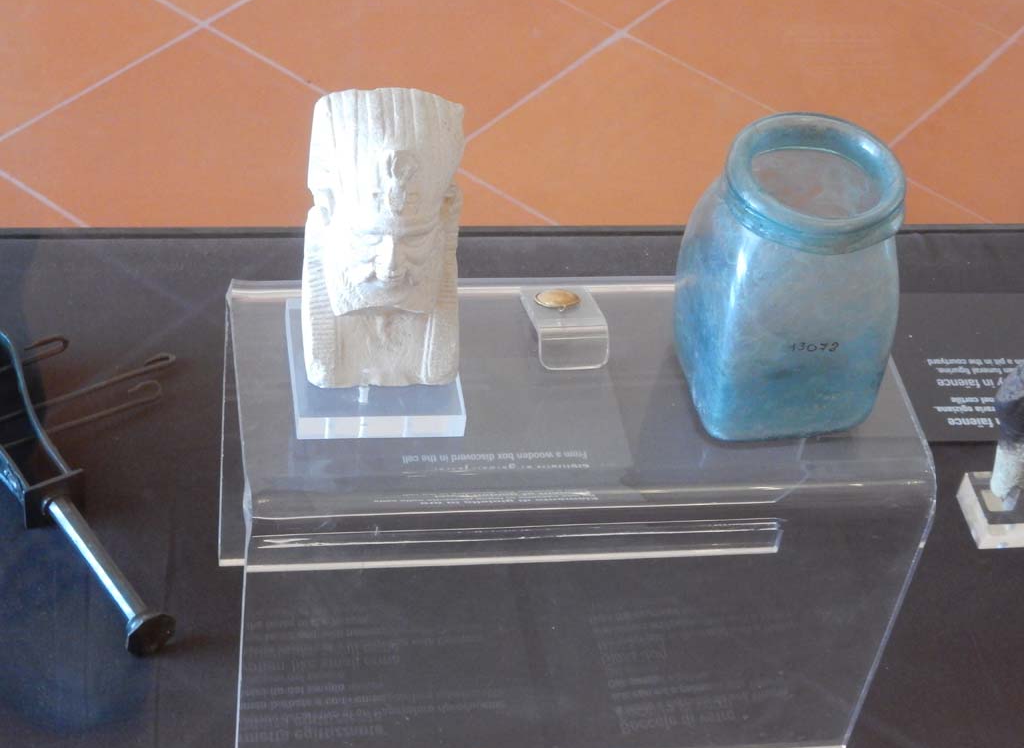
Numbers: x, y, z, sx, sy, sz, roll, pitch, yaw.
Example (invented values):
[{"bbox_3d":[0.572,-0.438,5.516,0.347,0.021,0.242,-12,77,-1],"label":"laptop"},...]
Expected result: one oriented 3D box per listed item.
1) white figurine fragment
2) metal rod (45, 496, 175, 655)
[{"bbox_3d":[-0.045,-0.044,0.712,0.052,0.105,0.045,-1,44,-11],"label":"white figurine fragment"},{"bbox_3d":[-0.172,0.081,0.884,0.021,0.021,0.086,-22,51,-29],"label":"metal rod"}]

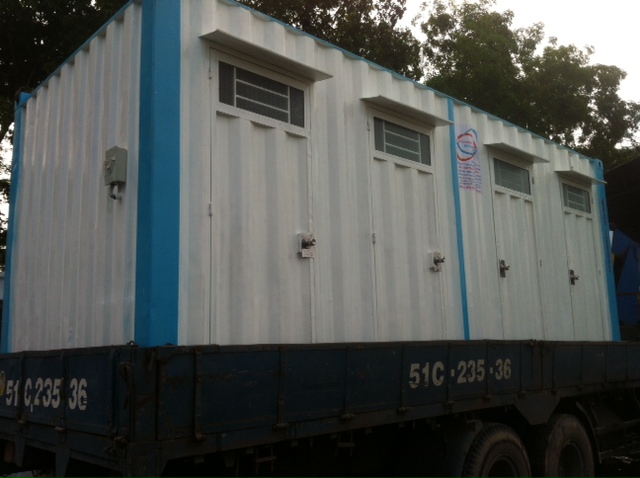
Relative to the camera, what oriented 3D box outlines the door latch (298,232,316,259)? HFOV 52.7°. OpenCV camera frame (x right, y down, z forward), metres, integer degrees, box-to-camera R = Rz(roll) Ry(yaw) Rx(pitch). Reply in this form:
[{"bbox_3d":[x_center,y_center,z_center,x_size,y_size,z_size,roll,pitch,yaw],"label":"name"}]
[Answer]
[{"bbox_3d":[-0.077,0.038,4.254,0.105,0.170,0.080,8,-15,-42],"label":"door latch"}]

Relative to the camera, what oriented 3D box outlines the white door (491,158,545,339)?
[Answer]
[{"bbox_3d":[1.889,0.156,6.188,0.780,1.950,0.065,8,-15,-42],"label":"white door"}]

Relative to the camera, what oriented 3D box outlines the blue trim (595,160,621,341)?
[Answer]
[{"bbox_3d":[3.381,0.261,7.639,0.200,2.450,0.120,8,-15,-42],"label":"blue trim"}]

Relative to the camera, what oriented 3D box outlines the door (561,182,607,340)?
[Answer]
[{"bbox_3d":[2.891,0.310,7.109,0.750,1.940,0.065,8,-15,-42],"label":"door"}]

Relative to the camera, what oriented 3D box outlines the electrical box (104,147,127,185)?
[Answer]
[{"bbox_3d":[-1.228,-0.427,3.895,0.083,0.220,0.130,8,-15,-42],"label":"electrical box"}]

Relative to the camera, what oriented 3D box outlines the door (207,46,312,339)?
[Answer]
[{"bbox_3d":[-0.368,-0.185,4.113,0.820,1.960,0.065,8,-15,-42],"label":"door"}]

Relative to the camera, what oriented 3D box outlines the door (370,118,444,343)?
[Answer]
[{"bbox_3d":[0.673,-0.025,5.069,0.805,1.950,0.065,8,-15,-42],"label":"door"}]

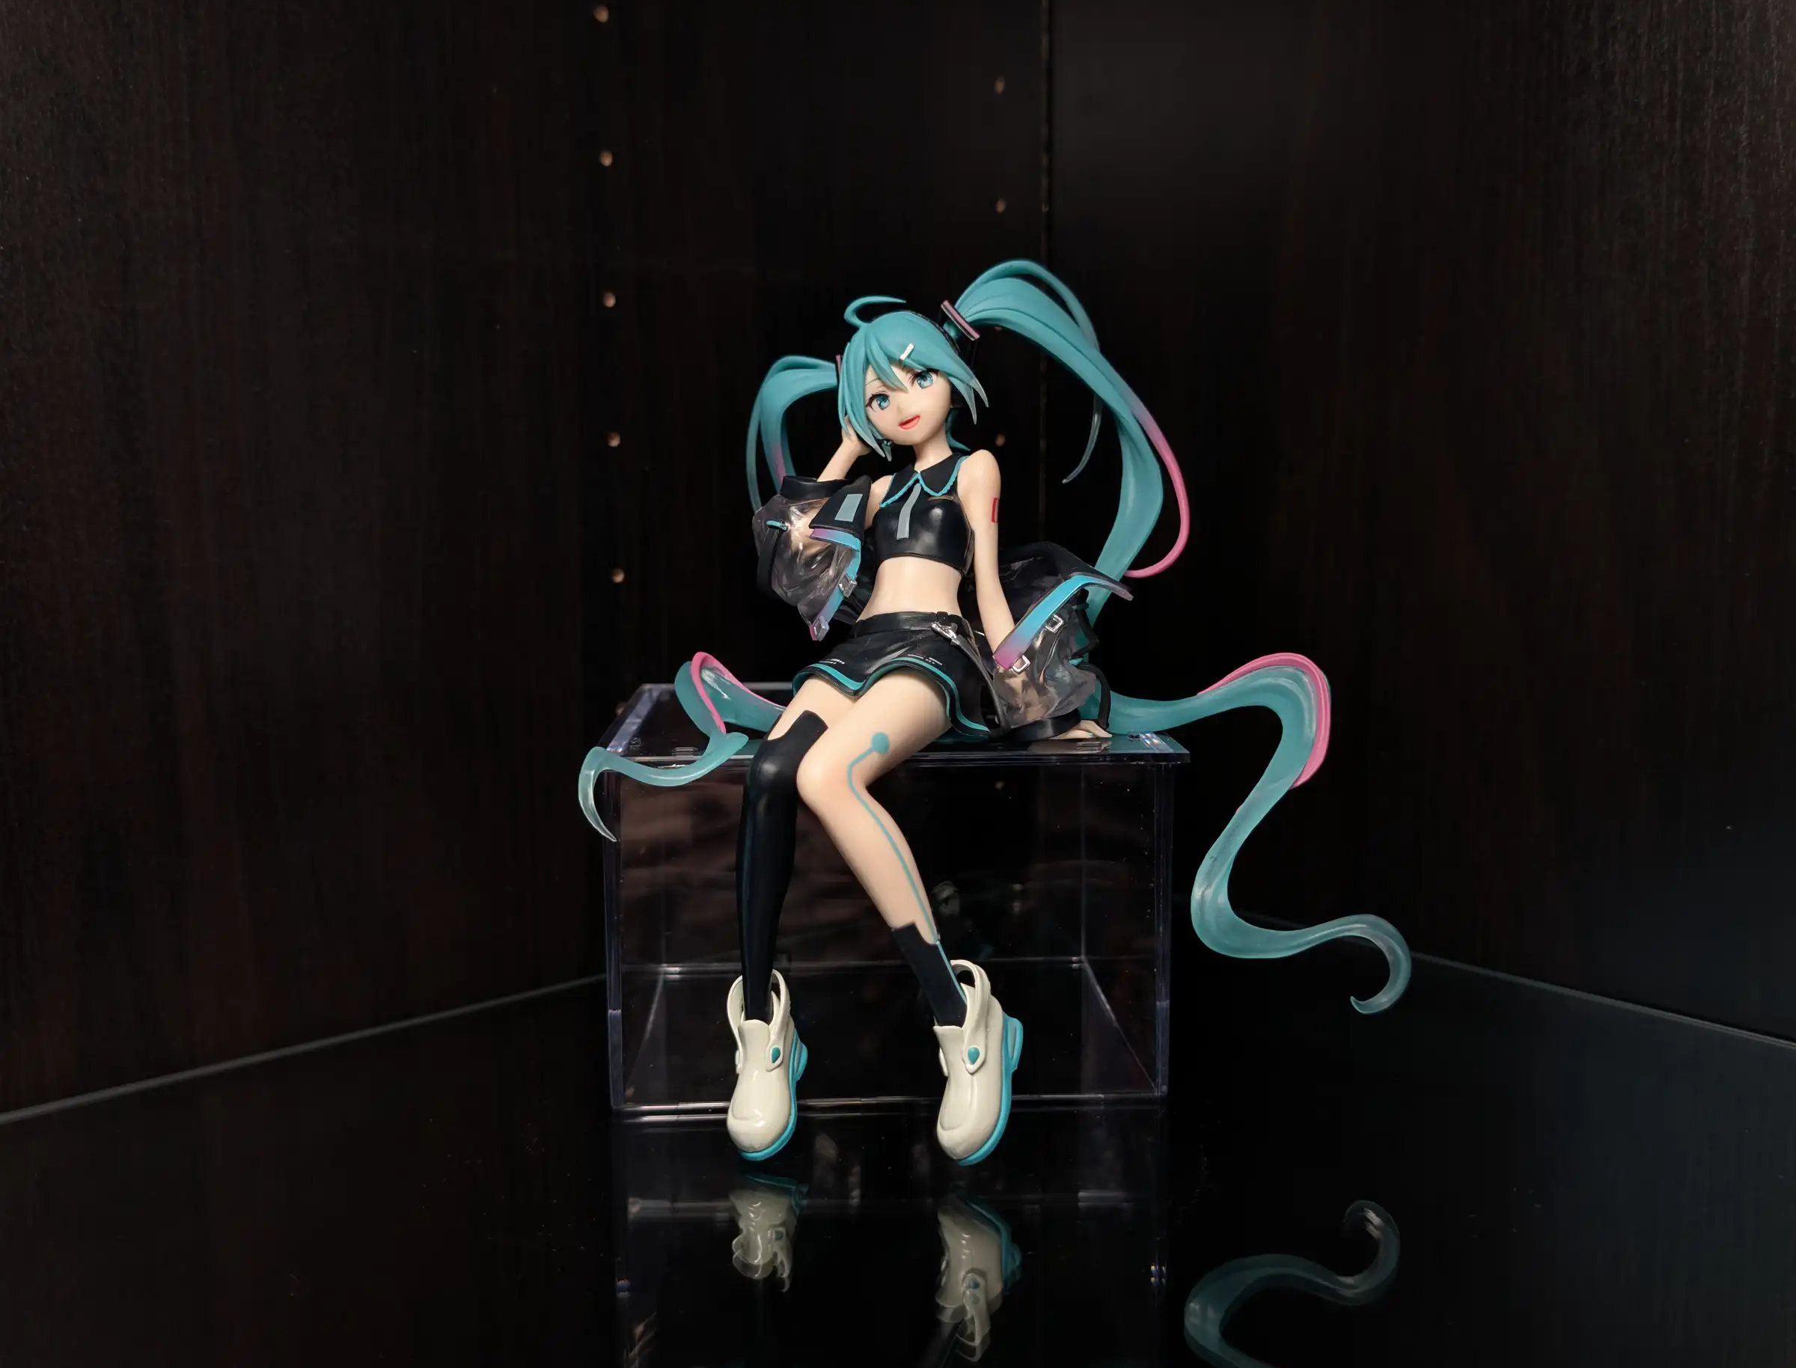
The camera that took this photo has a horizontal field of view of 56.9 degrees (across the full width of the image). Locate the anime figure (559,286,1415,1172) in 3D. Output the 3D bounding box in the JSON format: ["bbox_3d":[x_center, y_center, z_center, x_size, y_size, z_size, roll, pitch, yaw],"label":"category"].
[{"bbox_3d":[0.025,-0.002,0.315,0.145,0.160,0.100,1,8,12],"label":"anime figure"}]

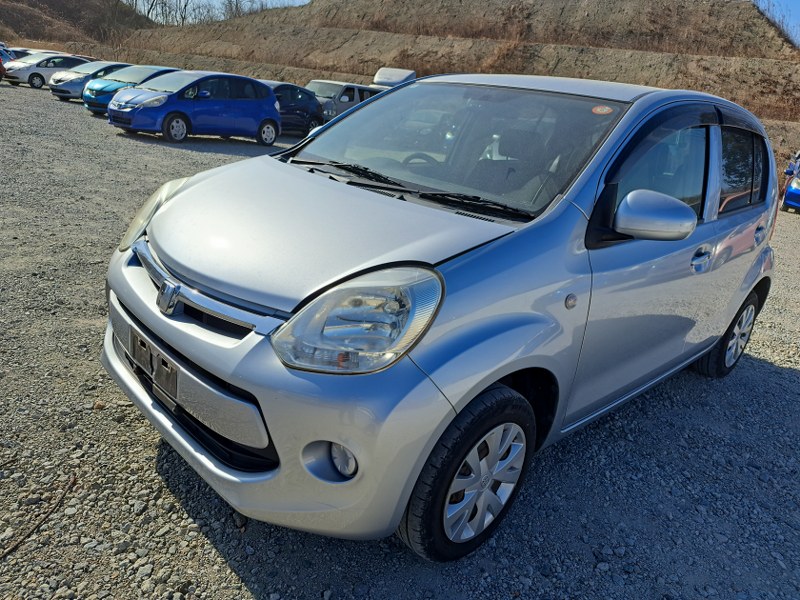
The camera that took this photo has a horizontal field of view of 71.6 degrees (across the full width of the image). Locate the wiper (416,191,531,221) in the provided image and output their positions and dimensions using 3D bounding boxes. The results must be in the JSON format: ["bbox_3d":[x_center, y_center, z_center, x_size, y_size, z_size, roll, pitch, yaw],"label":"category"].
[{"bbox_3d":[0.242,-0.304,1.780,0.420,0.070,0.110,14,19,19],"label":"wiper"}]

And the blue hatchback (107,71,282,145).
[{"bbox_3d":[-4.482,-4.350,12.479,1.695,1.525,3.900,18,21,29],"label":"blue hatchback"}]

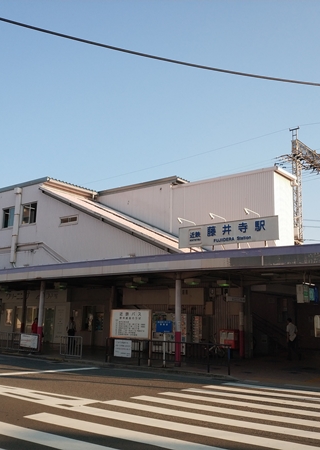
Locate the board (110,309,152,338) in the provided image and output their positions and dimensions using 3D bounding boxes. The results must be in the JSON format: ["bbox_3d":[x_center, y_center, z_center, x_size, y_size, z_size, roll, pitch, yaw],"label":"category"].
[{"bbox_3d":[-0.987,3.401,19.000,1.950,0.990,0.120,-8,-15,41],"label":"board"}]

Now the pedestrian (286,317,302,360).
[{"bbox_3d":[5.303,4.548,22.037,0.450,1.643,0.480,-8,-13,41],"label":"pedestrian"}]

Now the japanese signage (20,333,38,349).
[{"bbox_3d":[-5.732,5.125,24.400,1.180,0.570,0.040,-8,-15,41],"label":"japanese signage"}]

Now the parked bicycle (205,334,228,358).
[{"bbox_3d":[2.299,5.022,22.983,1.500,0.993,0.520,-8,-13,42],"label":"parked bicycle"}]

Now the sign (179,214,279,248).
[{"bbox_3d":[2.273,0.241,18.300,3.850,0.780,0.170,-8,-15,41],"label":"sign"}]

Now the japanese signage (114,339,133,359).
[{"bbox_3d":[-1.301,4.319,19.400,0.840,0.600,0.030,-7,-13,40],"label":"japanese signage"}]

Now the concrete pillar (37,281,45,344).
[{"bbox_3d":[-5.420,4.151,25.266,0.190,3.191,0.190,-7,-13,40],"label":"concrete pillar"}]

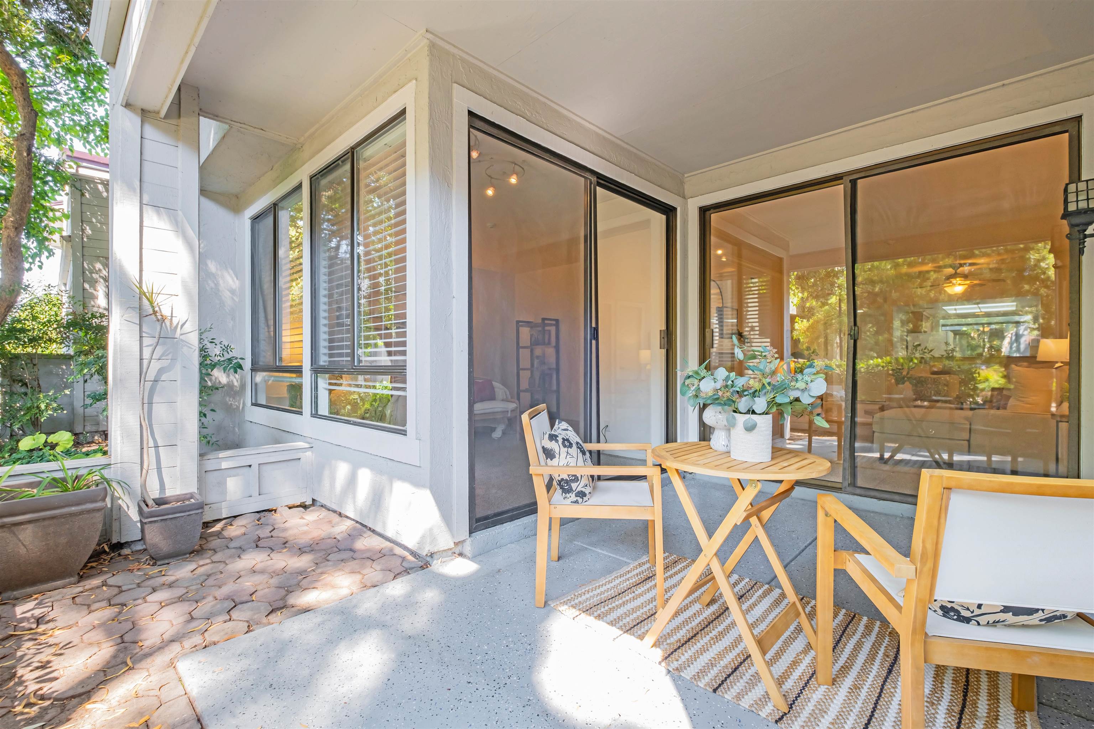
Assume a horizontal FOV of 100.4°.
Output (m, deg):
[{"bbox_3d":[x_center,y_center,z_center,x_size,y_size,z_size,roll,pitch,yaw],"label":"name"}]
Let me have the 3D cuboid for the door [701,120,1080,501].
[{"bbox_3d":[2.060,-0.210,3.130,2.100,2.180,0.100,0,0,43],"label":"door"}]

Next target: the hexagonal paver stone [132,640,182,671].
[{"bbox_3d":[-1.340,1.015,1.560,0.145,0.050,0.145,0,0,6],"label":"hexagonal paver stone"}]

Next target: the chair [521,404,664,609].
[{"bbox_3d":[0.213,0.597,2.070,0.580,0.800,0.510,0,0,7],"label":"chair"}]

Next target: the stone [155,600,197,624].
[{"bbox_3d":[-1.500,1.015,1.845,0.145,0.050,0.145,0,0,6],"label":"stone"}]

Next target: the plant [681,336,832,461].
[{"bbox_3d":[0.733,0.113,1.600,0.500,0.420,0.400,0,0,12],"label":"plant"}]

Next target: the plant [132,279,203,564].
[{"bbox_3d":[-1.960,0.282,2.385,0.280,1.420,0.280,0,0,-45],"label":"plant"}]

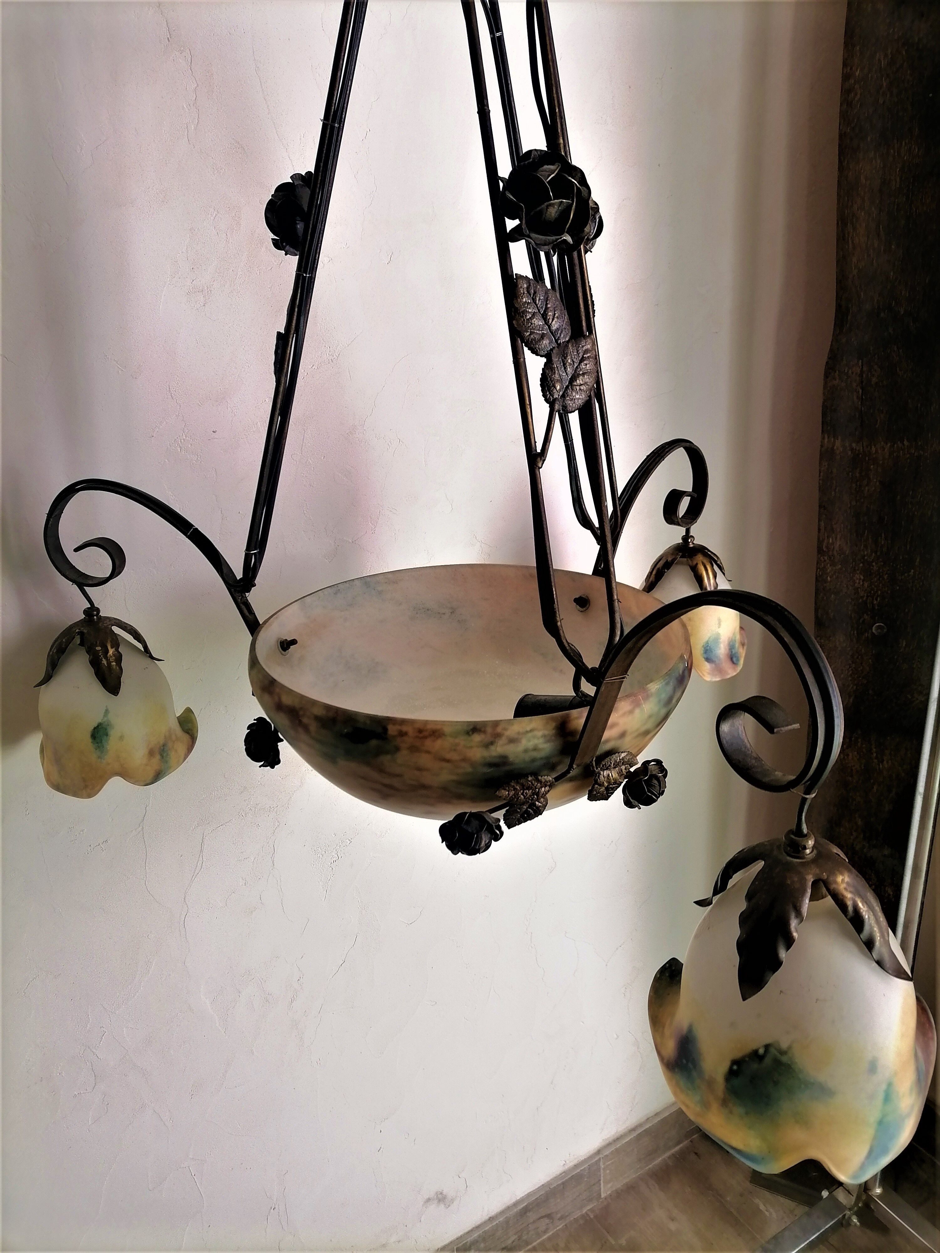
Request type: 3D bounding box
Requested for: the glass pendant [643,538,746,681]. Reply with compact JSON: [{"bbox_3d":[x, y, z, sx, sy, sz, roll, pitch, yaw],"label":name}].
[{"bbox_3d":[0.233,-0.034,1.028,0.129,0.141,0.129,-5,21,0],"label":"glass pendant"}]

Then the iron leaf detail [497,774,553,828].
[{"bbox_3d":[0.036,0.112,0.609,0.043,0.036,0.030,-11,22,-21],"label":"iron leaf detail"}]

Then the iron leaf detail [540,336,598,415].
[{"bbox_3d":[0.060,-0.151,0.568,0.036,0.052,0.012,27,1,-18],"label":"iron leaf detail"}]

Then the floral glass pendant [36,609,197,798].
[{"bbox_3d":[-0.312,0.051,0.810,0.133,0.139,0.133,-2,20,0],"label":"floral glass pendant"}]

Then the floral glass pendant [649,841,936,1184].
[{"bbox_3d":[0.165,0.177,0.481,0.141,0.122,0.141,-4,20,0],"label":"floral glass pendant"}]

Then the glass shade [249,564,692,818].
[{"bbox_3d":[0.003,0.066,0.774,0.343,0.141,0.343,-1,20,0],"label":"glass shade"}]

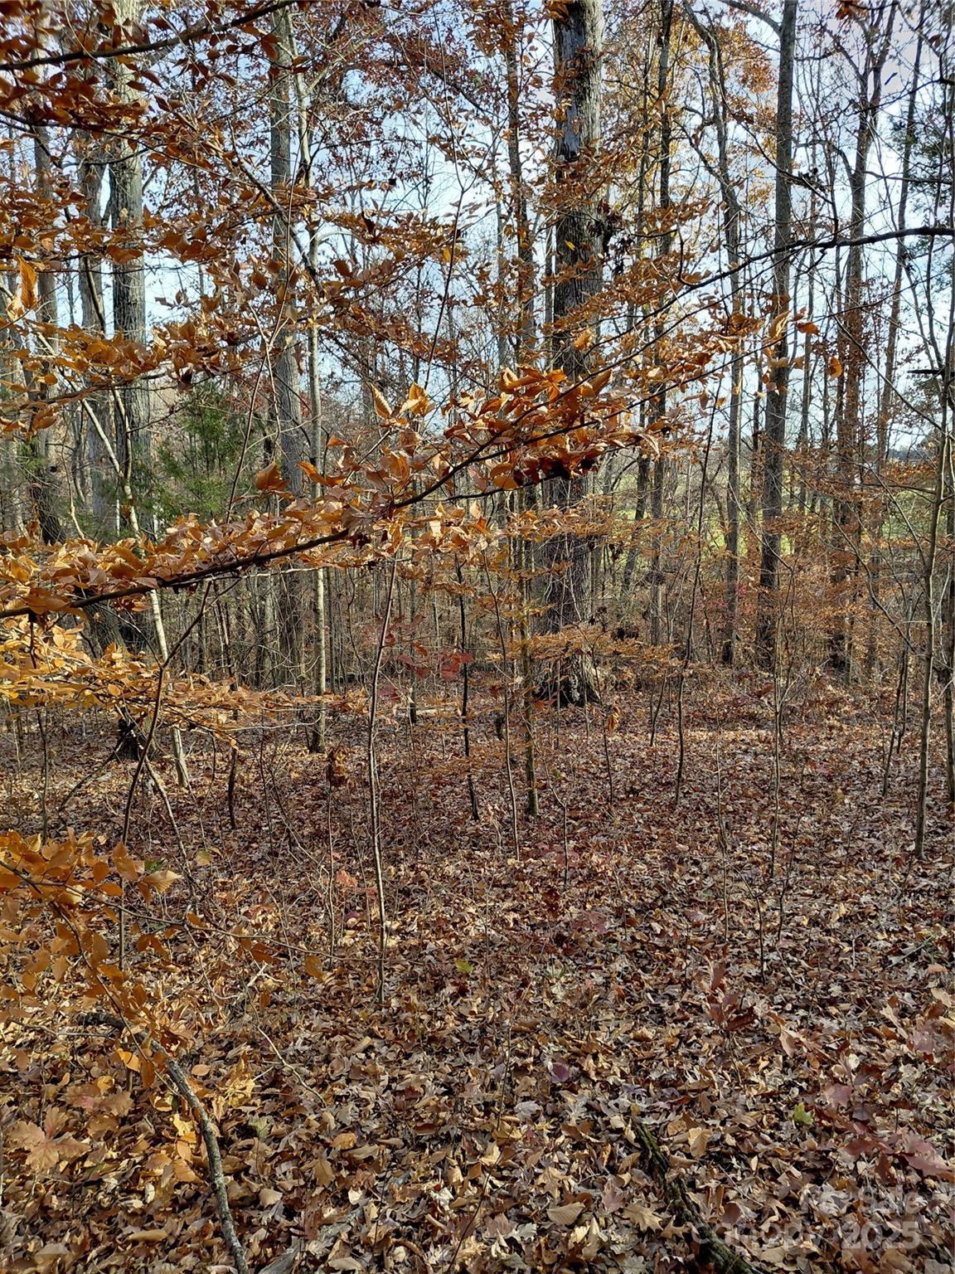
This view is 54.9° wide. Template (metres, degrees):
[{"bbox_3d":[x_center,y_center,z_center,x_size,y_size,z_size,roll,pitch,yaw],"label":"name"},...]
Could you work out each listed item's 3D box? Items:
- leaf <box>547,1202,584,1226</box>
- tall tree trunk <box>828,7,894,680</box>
[{"bbox_3d":[0.202,1.315,2.100,0.082,0.022,0.050,0,5,0],"label":"leaf"},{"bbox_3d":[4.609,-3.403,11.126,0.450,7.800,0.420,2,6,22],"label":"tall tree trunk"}]

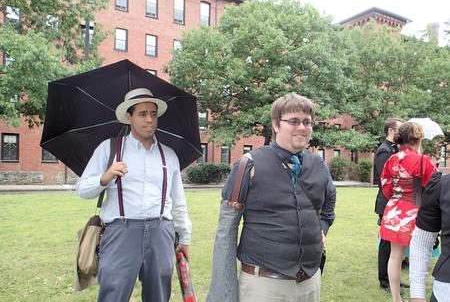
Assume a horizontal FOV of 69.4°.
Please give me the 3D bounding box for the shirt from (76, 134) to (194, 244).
[{"bbox_3d":[-0.487,0.205,1.770,0.570,0.610,0.360,2,-3,-28],"label":"shirt"}]

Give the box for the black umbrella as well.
[{"bbox_3d":[-0.570,-0.044,1.860,0.940,0.930,0.570,0,39,-10],"label":"black umbrella"}]

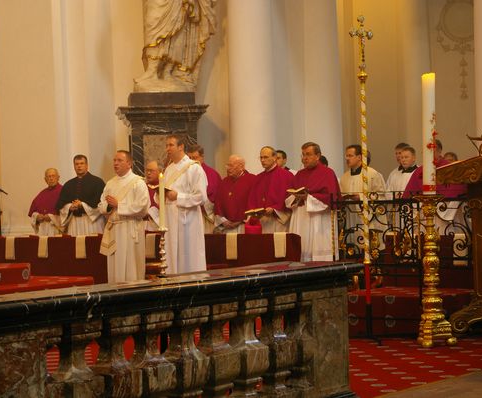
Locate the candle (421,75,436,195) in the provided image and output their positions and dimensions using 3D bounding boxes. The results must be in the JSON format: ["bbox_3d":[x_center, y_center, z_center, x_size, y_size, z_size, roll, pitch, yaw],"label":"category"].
[{"bbox_3d":[1.580,-0.561,11.500,0.112,1.020,0.112,-1,0,0],"label":"candle"}]

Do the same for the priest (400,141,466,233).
[{"bbox_3d":[2.093,0.293,14.600,0.620,1.800,0.460,-1,0,30],"label":"priest"}]

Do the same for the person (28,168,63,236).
[{"bbox_3d":[-2.322,0.462,16.299,0.560,1.650,0.420,-2,0,18],"label":"person"}]

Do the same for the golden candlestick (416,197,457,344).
[{"bbox_3d":[1.618,0.583,11.500,0.320,1.280,0.310,-1,0,0],"label":"golden candlestick"}]

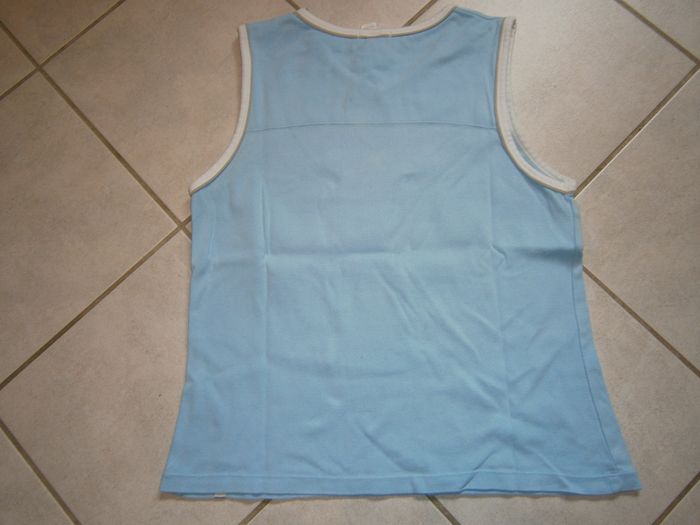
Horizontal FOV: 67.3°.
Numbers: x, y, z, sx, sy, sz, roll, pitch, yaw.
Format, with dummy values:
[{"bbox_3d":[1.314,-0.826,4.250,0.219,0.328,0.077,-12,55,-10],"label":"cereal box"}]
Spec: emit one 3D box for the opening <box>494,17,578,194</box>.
[{"bbox_3d":[0.228,-0.208,0.675,0.085,0.020,0.260,-8,78,1],"label":"opening"}]

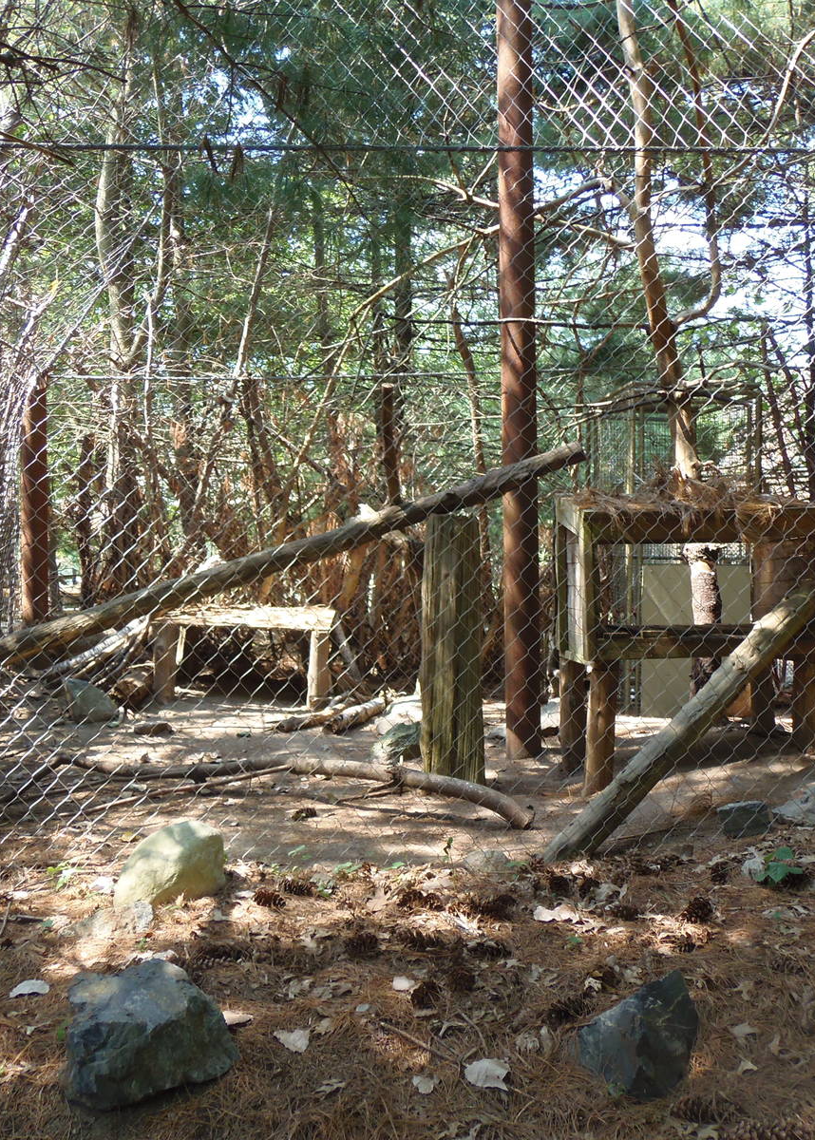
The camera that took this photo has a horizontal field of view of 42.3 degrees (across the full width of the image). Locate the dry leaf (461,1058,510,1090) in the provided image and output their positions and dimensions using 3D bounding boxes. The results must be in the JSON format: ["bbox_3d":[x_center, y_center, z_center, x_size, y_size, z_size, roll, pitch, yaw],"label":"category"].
[{"bbox_3d":[0.137,0.873,1.824,0.085,0.020,0.070,-1,3,0],"label":"dry leaf"}]

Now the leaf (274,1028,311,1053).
[{"bbox_3d":[-0.219,0.893,2.000,0.070,0.020,0.070,0,-1,0],"label":"leaf"}]

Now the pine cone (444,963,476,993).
[{"bbox_3d":[0.104,0.816,2.104,0.066,0.055,0.068,-1,3,0],"label":"pine cone"}]

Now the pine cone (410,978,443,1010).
[{"bbox_3d":[0.037,0.866,2.150,0.065,0.050,0.070,0,-1,0],"label":"pine cone"}]

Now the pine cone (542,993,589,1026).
[{"bbox_3d":[0.298,0.832,1.993,0.095,0.056,0.060,-2,3,-30],"label":"pine cone"}]

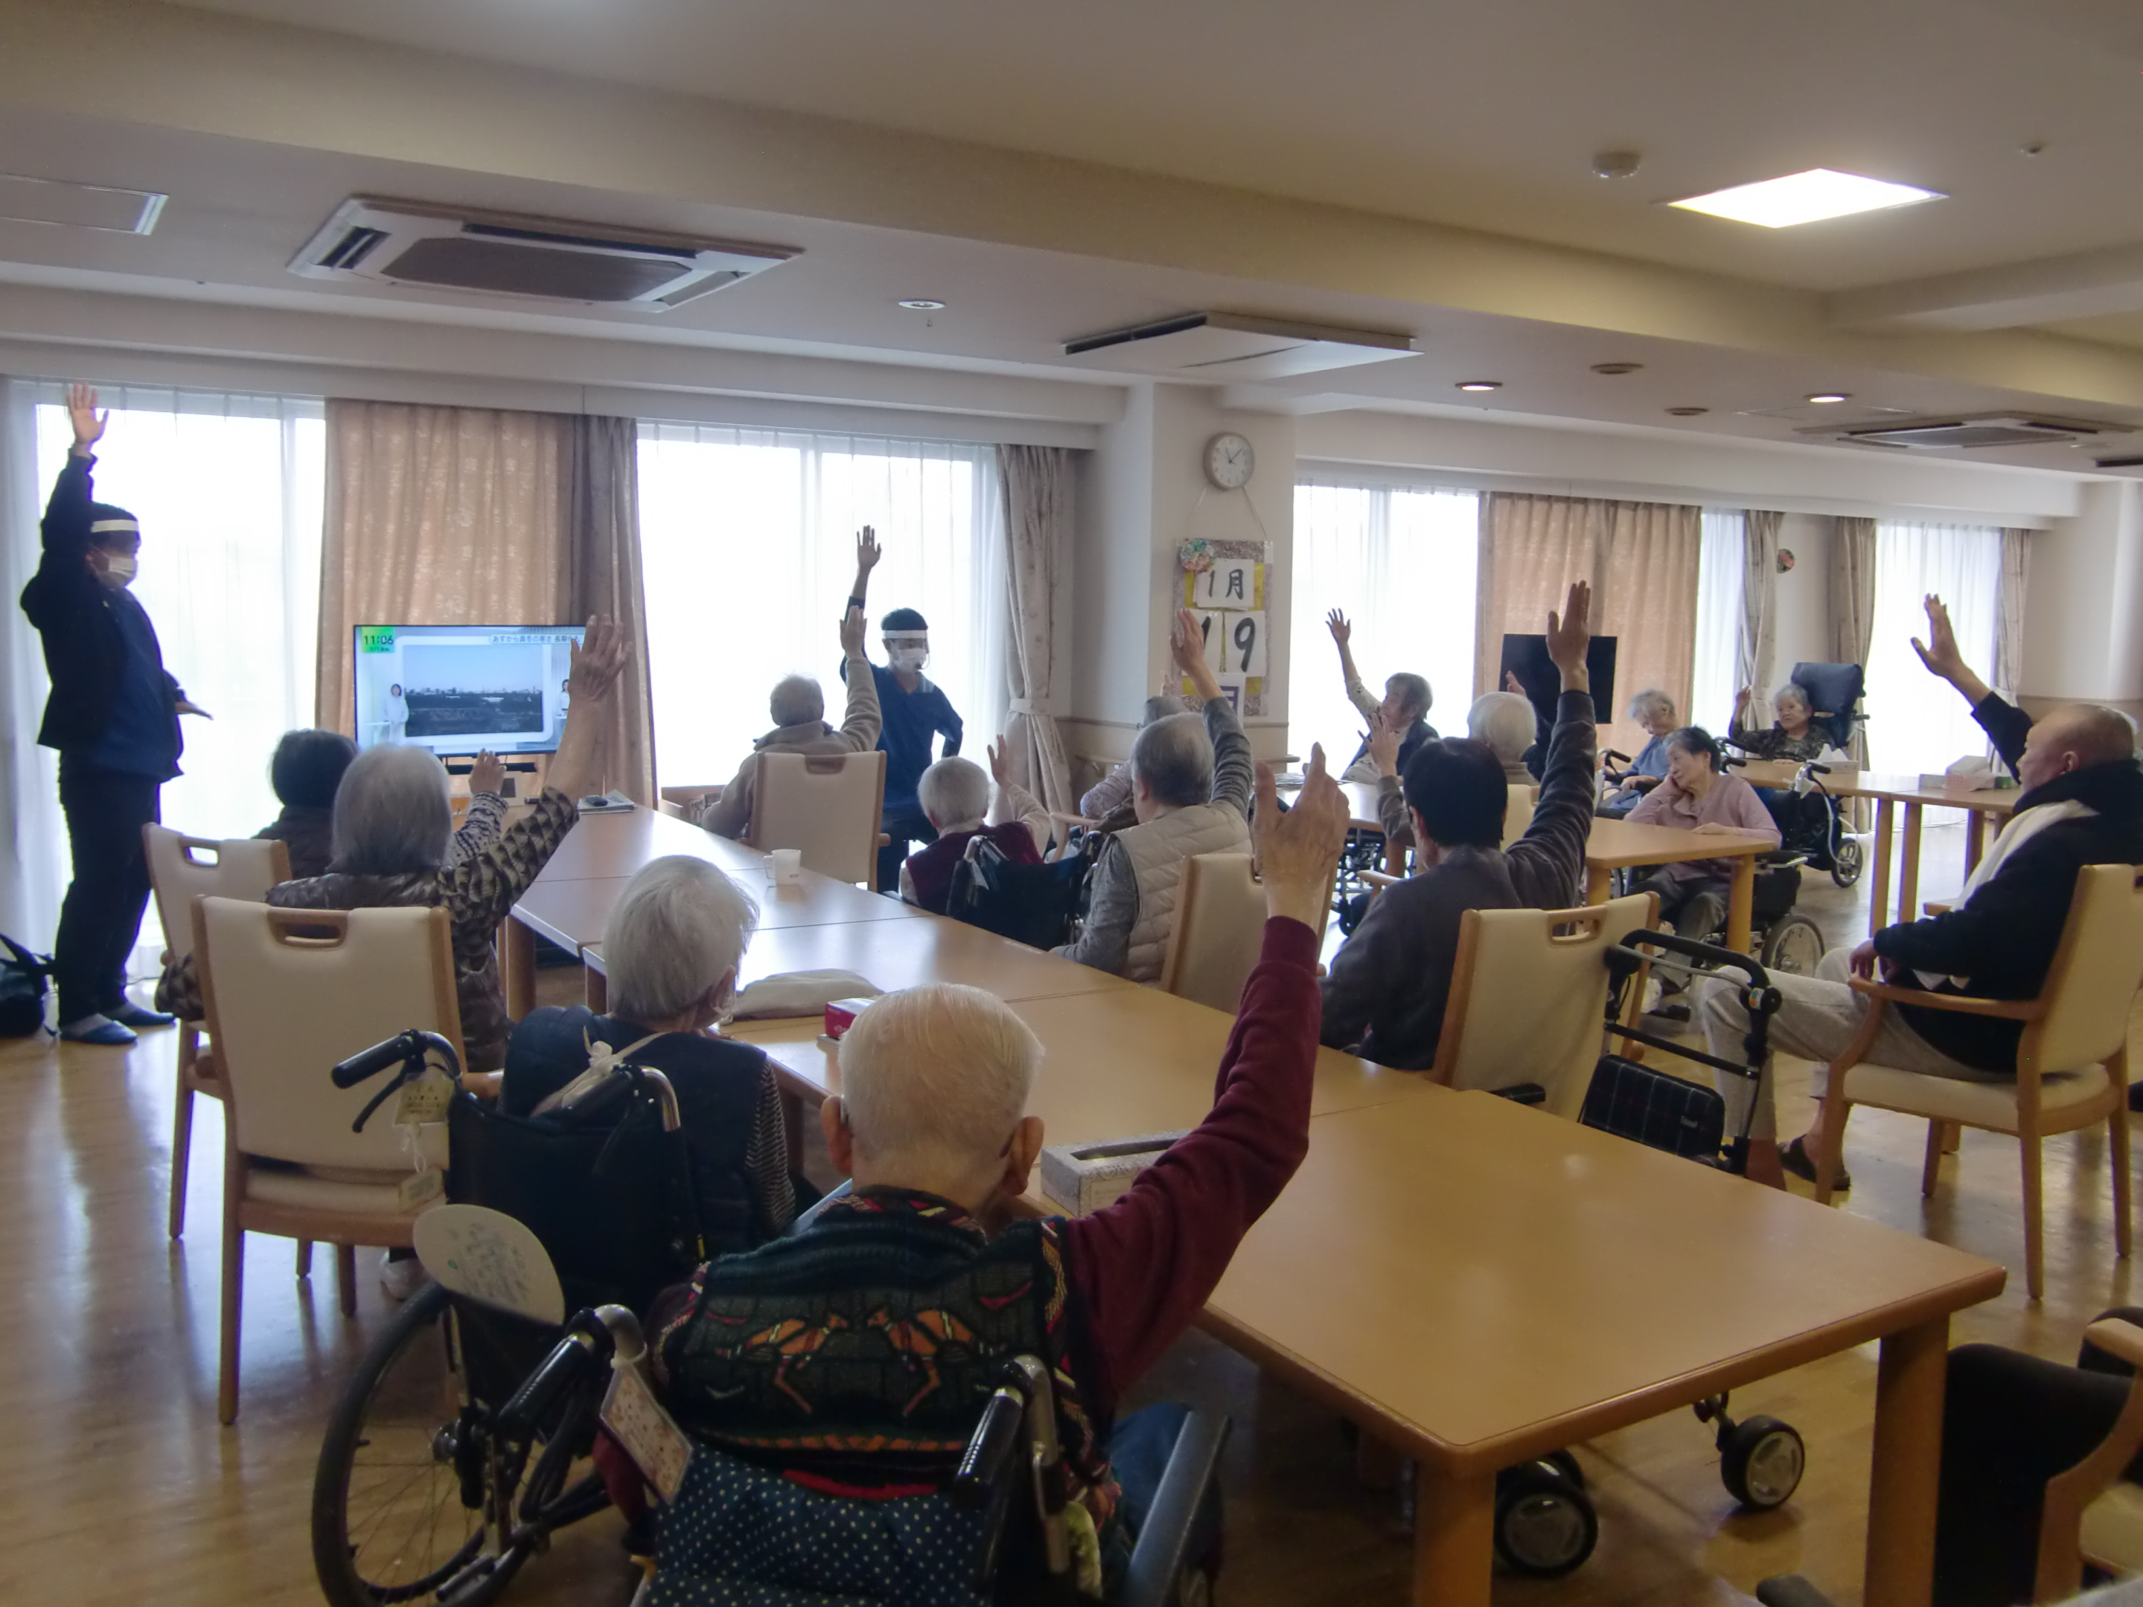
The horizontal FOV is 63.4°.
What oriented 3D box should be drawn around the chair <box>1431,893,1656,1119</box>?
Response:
[{"bbox_3d":[0.737,0.625,3.415,0.550,0.930,0.580,-3,7,-30],"label":"chair"}]

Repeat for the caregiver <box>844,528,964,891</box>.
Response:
[{"bbox_3d":[-0.718,-0.258,7.265,0.550,1.770,0.380,0,7,-9],"label":"caregiver"}]

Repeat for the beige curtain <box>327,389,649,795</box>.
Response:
[{"bbox_3d":[-2.369,-0.486,7.077,1.290,2.210,0.140,-3,8,-32],"label":"beige curtain"}]

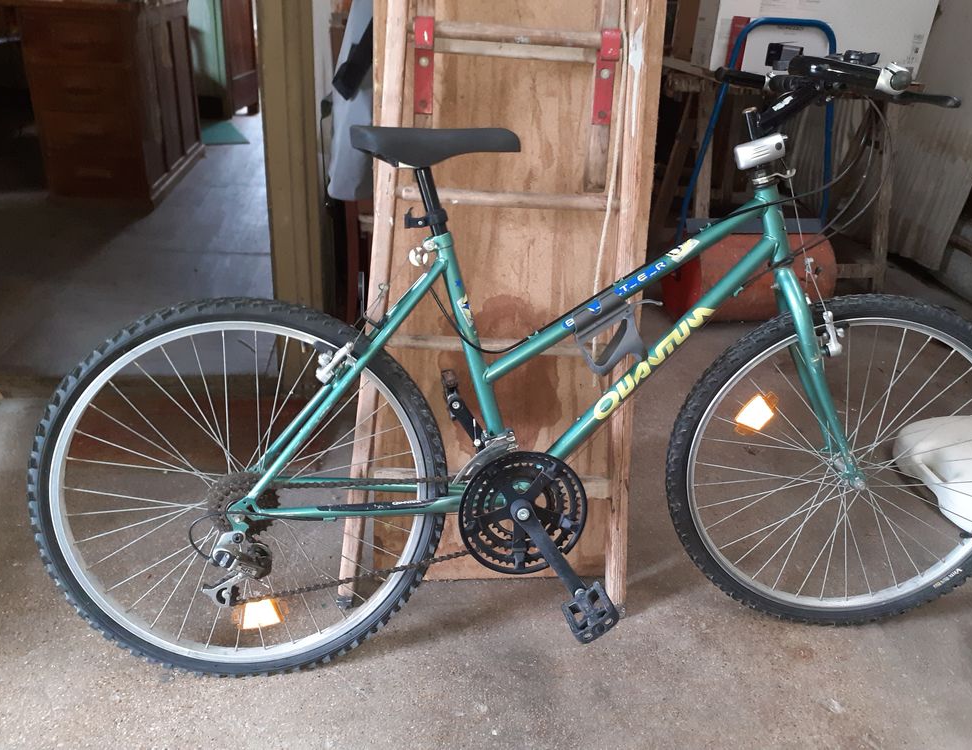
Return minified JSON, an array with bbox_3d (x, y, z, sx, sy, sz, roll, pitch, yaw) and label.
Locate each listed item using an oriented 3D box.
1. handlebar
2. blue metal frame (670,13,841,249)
[{"bbox_3d":[0.497,-0.452,1.206,0.230,0.090,0.600,4,18,2],"label":"handlebar"},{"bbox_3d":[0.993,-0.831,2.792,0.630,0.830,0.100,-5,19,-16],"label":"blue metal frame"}]

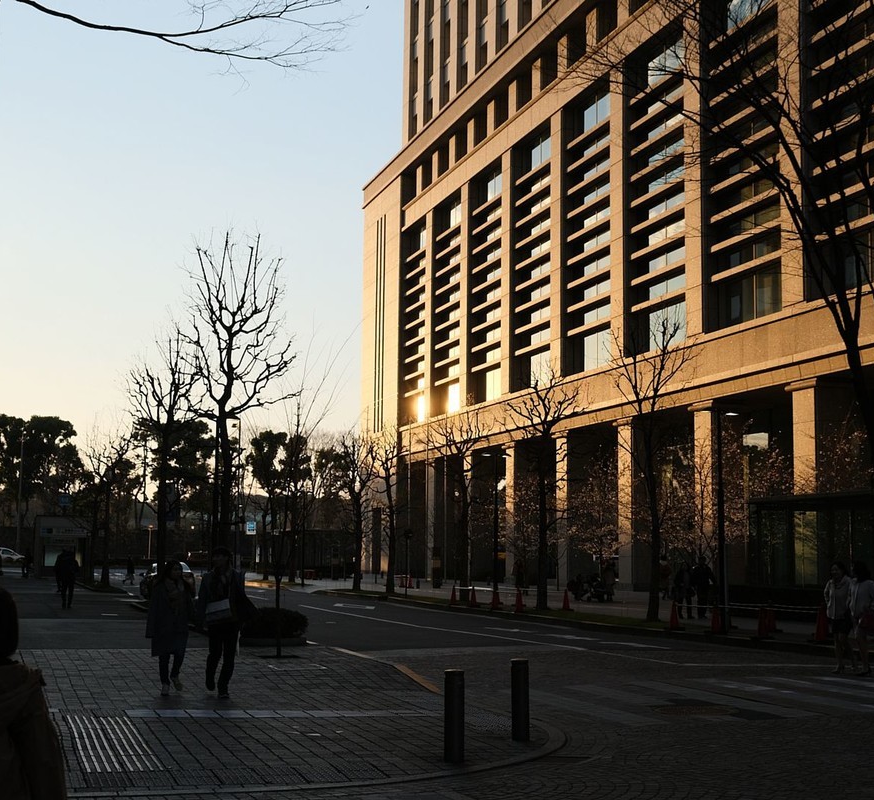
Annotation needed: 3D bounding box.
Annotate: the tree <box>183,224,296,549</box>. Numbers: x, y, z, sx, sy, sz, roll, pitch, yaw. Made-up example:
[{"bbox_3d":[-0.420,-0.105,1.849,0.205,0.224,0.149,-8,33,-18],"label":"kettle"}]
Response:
[{"bbox_3d":[-4.914,0.594,31.673,2.500,9.900,2.600,3,-7,-19],"label":"tree"}]

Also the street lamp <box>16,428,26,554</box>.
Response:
[{"bbox_3d":[-36.986,8.657,112.750,0.500,12.400,1.300,1,-7,-6],"label":"street lamp"}]

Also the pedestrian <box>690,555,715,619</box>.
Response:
[{"bbox_3d":[7.241,5.103,34.603,0.620,1.710,0.420,3,-7,-18],"label":"pedestrian"}]

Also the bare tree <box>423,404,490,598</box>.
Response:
[{"bbox_3d":[0.808,3.796,45.917,2.300,6.900,2.300,1,-7,0],"label":"bare tree"}]

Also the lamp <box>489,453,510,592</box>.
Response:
[{"bbox_3d":[2.269,4.498,44.240,0.750,5.330,0.300,3,-7,-19],"label":"lamp"}]

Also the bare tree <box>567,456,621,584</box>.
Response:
[{"bbox_3d":[7.526,5.842,60.139,2.500,6.620,2.500,0,-7,0],"label":"bare tree"}]

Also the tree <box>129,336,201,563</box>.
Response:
[{"bbox_3d":[-9.177,2.263,42.658,2.400,9.200,2.400,3,-7,-19],"label":"tree"}]

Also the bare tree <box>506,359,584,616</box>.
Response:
[{"bbox_3d":[3.293,2.677,38.442,2.350,7.300,2.350,1,-7,0],"label":"bare tree"}]

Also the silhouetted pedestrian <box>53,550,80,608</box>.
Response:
[{"bbox_3d":[-10.552,5.122,36.404,0.540,1.720,0.400,3,-7,-19],"label":"silhouetted pedestrian"}]

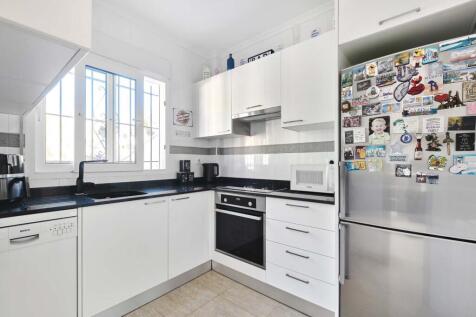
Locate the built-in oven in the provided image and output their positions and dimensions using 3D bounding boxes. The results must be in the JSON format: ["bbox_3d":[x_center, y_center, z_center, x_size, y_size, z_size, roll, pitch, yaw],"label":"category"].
[{"bbox_3d":[0.172,0.627,2.028,0.595,0.595,0.570,-1,-1,40],"label":"built-in oven"}]

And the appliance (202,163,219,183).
[{"bbox_3d":[-0.357,0.191,2.620,0.225,0.245,0.155,0,-1,-8],"label":"appliance"}]

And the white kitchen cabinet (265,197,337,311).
[{"bbox_3d":[0.623,0.669,1.660,0.550,0.700,0.580,-1,-1,40],"label":"white kitchen cabinet"}]

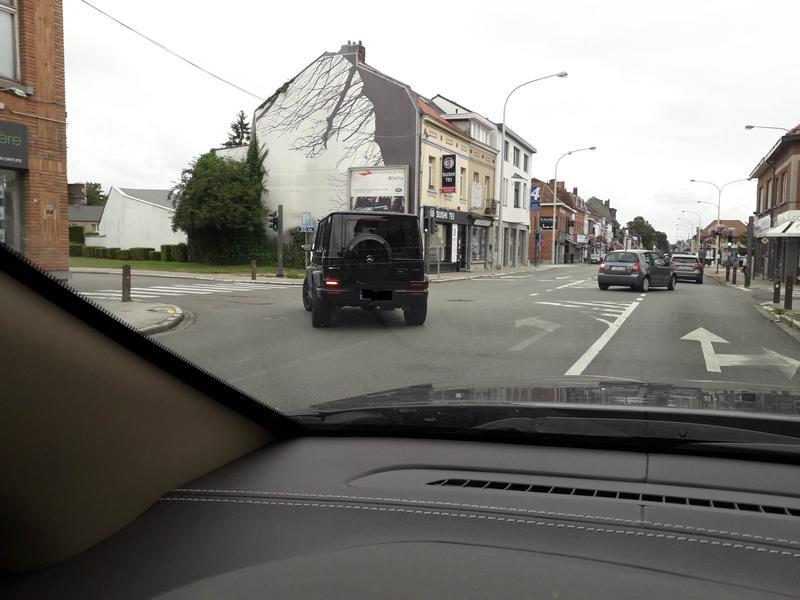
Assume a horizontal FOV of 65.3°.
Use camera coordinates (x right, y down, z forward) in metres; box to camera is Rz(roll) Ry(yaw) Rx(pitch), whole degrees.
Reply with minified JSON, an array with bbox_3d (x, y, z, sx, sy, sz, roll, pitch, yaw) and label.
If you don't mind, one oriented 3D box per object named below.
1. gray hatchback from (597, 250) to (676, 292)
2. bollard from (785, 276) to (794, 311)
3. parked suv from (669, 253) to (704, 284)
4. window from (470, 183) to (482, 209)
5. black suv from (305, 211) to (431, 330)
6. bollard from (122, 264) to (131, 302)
[{"bbox_3d":[9.011,-1.109,23.316,3.680,1.470,1.680,-4,7,-44],"label":"gray hatchback"},{"bbox_3d":[9.136,-0.161,14.618,0.165,0.784,0.165,1,5,0],"label":"bollard"},{"bbox_3d":[15.182,-1.716,33.179,1.800,1.560,4.300,3,5,24],"label":"parked suv"},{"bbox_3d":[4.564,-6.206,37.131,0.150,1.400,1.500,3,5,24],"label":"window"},{"bbox_3d":[-0.792,-0.623,12.284,2.000,1.970,4.800,0,5,-11],"label":"black suv"},{"bbox_3d":[-6.111,-0.367,13.907,0.165,0.813,0.165,1,5,0],"label":"bollard"}]

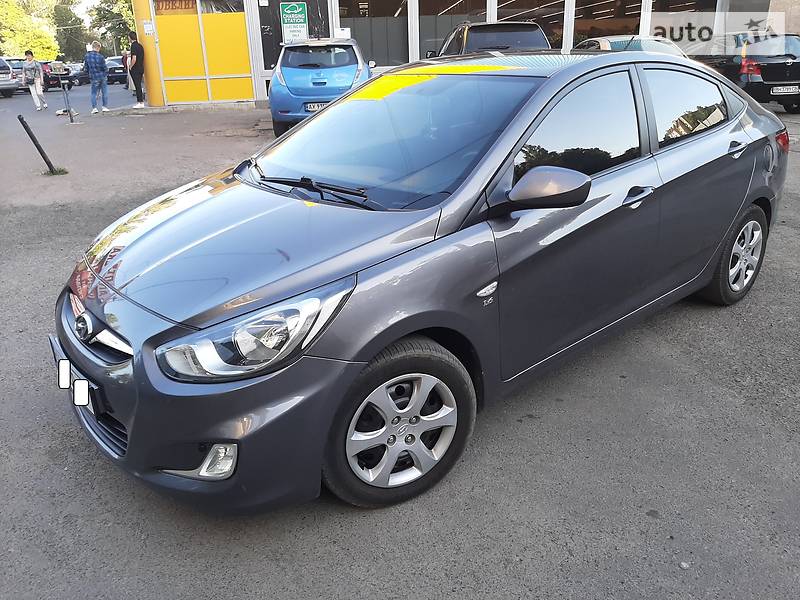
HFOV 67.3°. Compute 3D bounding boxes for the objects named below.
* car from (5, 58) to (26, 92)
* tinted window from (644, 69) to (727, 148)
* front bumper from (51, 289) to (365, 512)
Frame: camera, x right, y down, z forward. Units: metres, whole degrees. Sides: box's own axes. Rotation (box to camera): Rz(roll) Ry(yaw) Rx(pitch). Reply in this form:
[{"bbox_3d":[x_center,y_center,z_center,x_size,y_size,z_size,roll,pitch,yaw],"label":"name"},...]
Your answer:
[{"bbox_3d":[-18.618,-10.343,27.634,1.750,1.500,4.300,-22,30,-40],"label":"car"},{"bbox_3d":[1.405,-0.951,2.900,0.770,0.355,0.090,-19,9,-35],"label":"tinted window"},{"bbox_3d":[-0.887,0.203,2.265,0.660,0.520,1.680,-19,28,-35],"label":"front bumper"}]

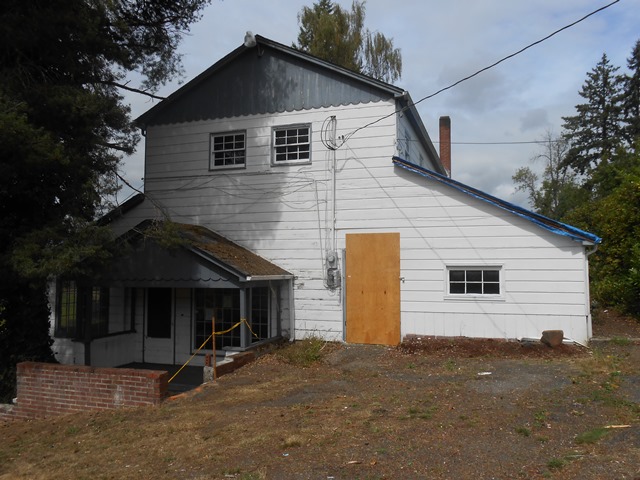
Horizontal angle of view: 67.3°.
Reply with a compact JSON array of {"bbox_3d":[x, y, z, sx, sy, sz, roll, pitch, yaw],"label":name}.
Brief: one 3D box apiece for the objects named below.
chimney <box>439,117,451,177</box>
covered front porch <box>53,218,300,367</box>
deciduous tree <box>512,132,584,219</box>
[{"bbox_3d":[5.538,-4.056,21.249,0.490,2.650,0.500,-1,-3,19],"label":"chimney"},{"bbox_3d":[-3.327,1.286,11.021,4.950,3.350,2.280,-1,-3,19],"label":"covered front porch"},{"bbox_3d":[16.634,-2.056,35.095,4.800,10.600,4.800,-1,-3,19],"label":"deciduous tree"}]

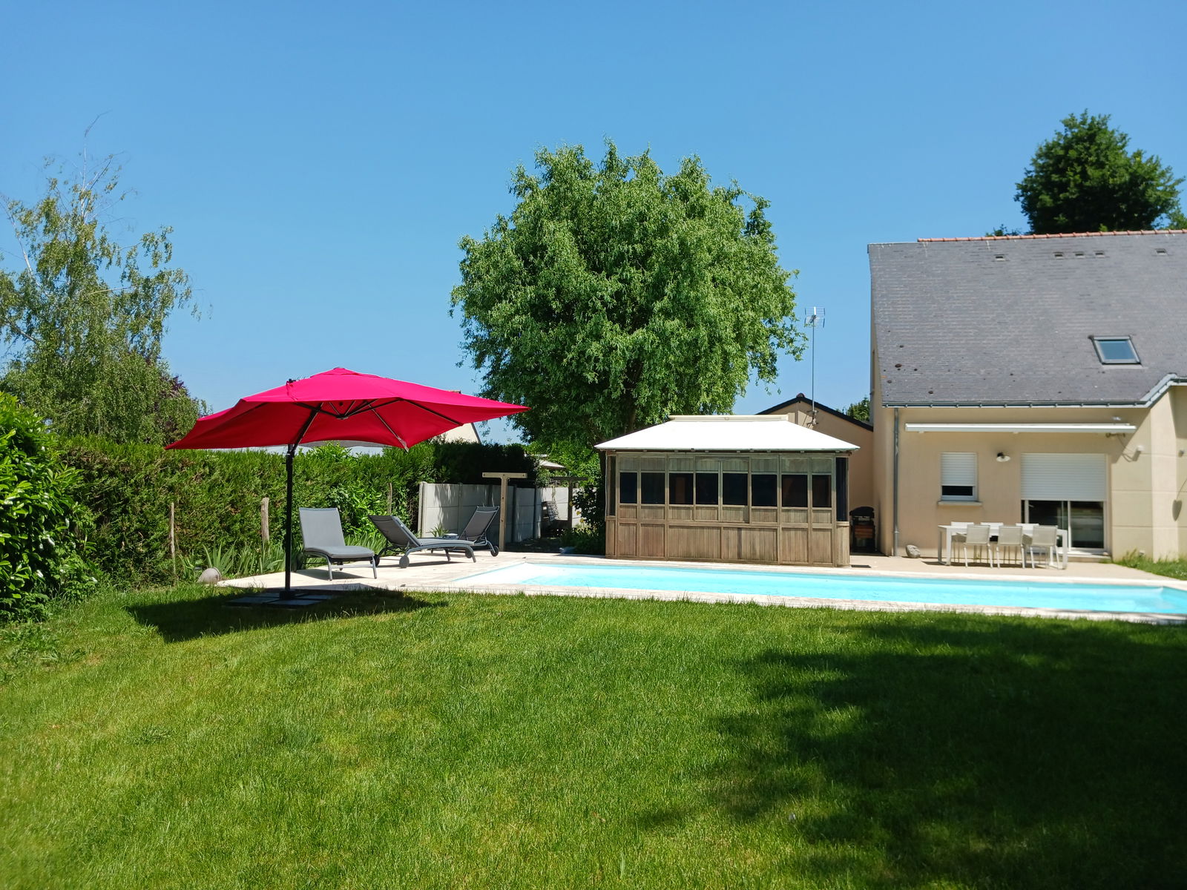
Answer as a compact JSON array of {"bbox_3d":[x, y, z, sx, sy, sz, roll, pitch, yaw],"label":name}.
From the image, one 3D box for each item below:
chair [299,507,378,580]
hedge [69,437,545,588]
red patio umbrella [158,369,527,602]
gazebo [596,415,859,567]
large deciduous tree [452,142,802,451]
[{"bbox_3d":[-4.094,1.545,14.679,0.700,1.000,1.630,2,-3,-35],"label":"chair"},{"bbox_3d":[-5.008,1.142,19.142,1.200,2.200,13.536,0,-2,25],"label":"hedge"},{"bbox_3d":[-2.950,0.500,10.720,3.100,2.750,3.300,2,-3,-37],"label":"red patio umbrella"},{"bbox_3d":[2.923,0.847,19.399,5.250,3.020,3.300,0,-2,17],"label":"gazebo"},{"bbox_3d":[0.906,-2.594,23.691,8.800,10.174,8.400,1,-2,3],"label":"large deciduous tree"}]

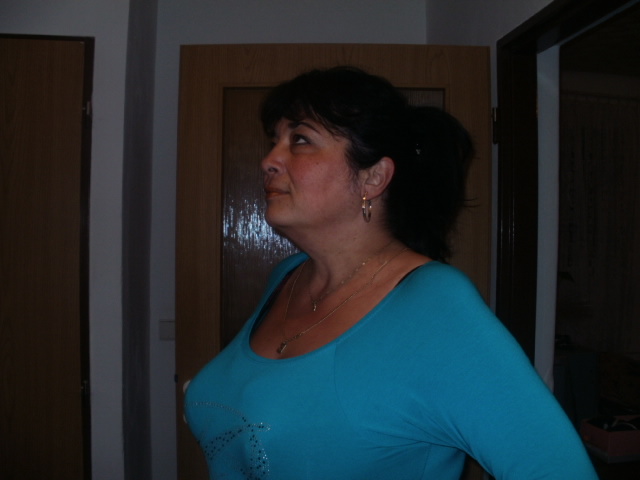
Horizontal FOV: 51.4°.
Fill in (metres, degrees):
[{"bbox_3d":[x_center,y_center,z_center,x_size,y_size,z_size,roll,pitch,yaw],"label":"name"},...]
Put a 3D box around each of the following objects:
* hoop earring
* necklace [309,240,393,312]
[{"bbox_3d":[0.064,-0.043,0.890,0.005,0.041,0.033,1,0,20],"label":"hoop earring"},{"bbox_3d":[0.047,0.047,0.940,0.135,0.105,0.130,0,1,-33],"label":"necklace"}]

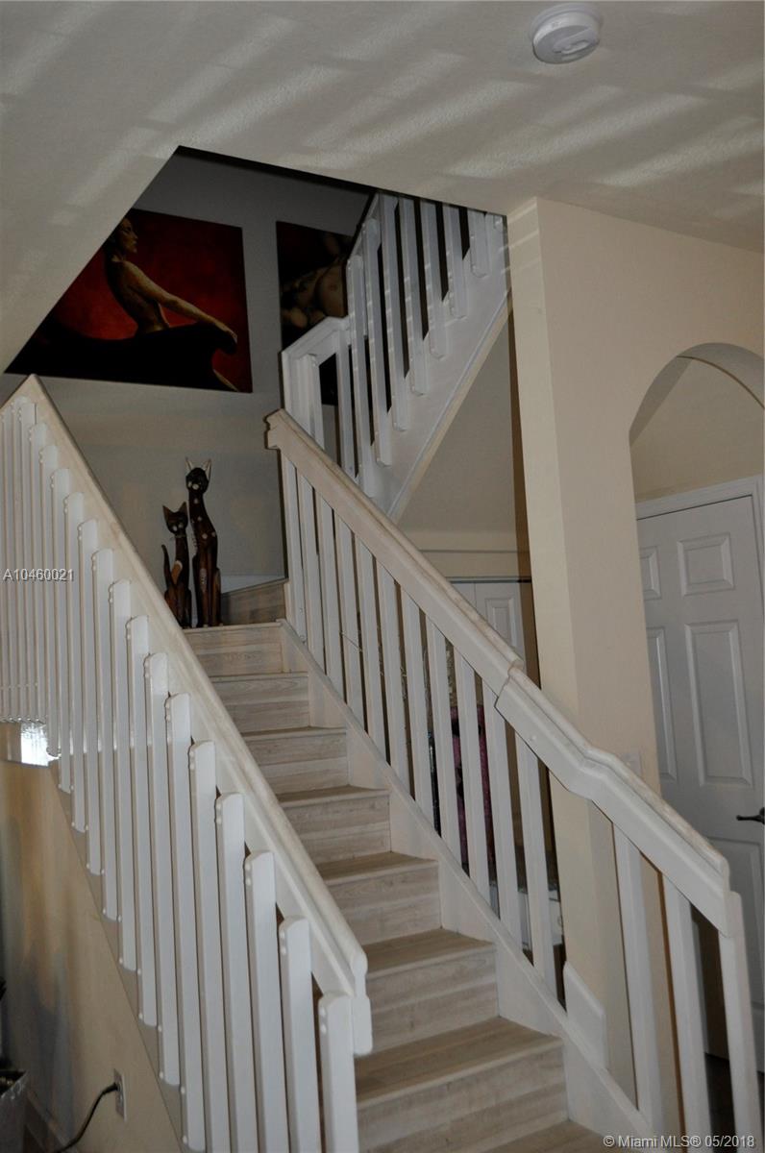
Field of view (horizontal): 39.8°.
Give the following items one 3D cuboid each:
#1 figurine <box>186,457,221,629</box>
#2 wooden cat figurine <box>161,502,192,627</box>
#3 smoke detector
[{"bbox_3d":[-0.795,-0.130,4.717,0.120,0.806,0.135,-5,-5,8],"label":"figurine"},{"bbox_3d":[-0.900,-0.026,4.639,0.110,0.601,0.125,-1,-6,-32],"label":"wooden cat figurine"},{"bbox_3d":[0.351,-1.030,2.012,0.133,0.041,0.133,-4,-5,0],"label":"smoke detector"}]

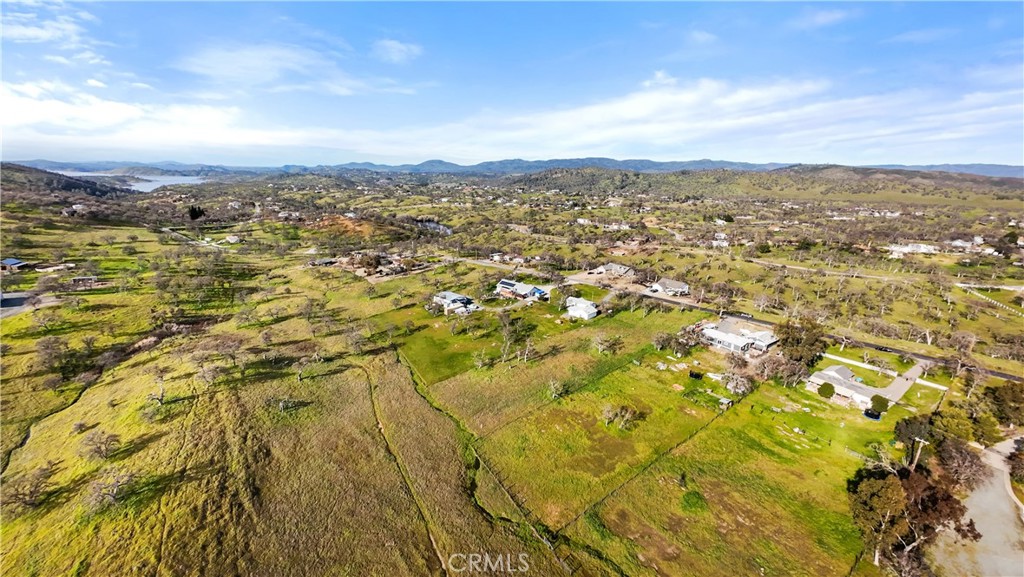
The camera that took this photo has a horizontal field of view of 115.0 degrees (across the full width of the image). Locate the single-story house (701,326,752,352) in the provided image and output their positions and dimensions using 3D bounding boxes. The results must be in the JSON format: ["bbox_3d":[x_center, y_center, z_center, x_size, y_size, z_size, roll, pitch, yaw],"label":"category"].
[{"bbox_3d":[100.810,23.940,154.540,17.000,4.300,11.000,18,27,40],"label":"single-story house"}]

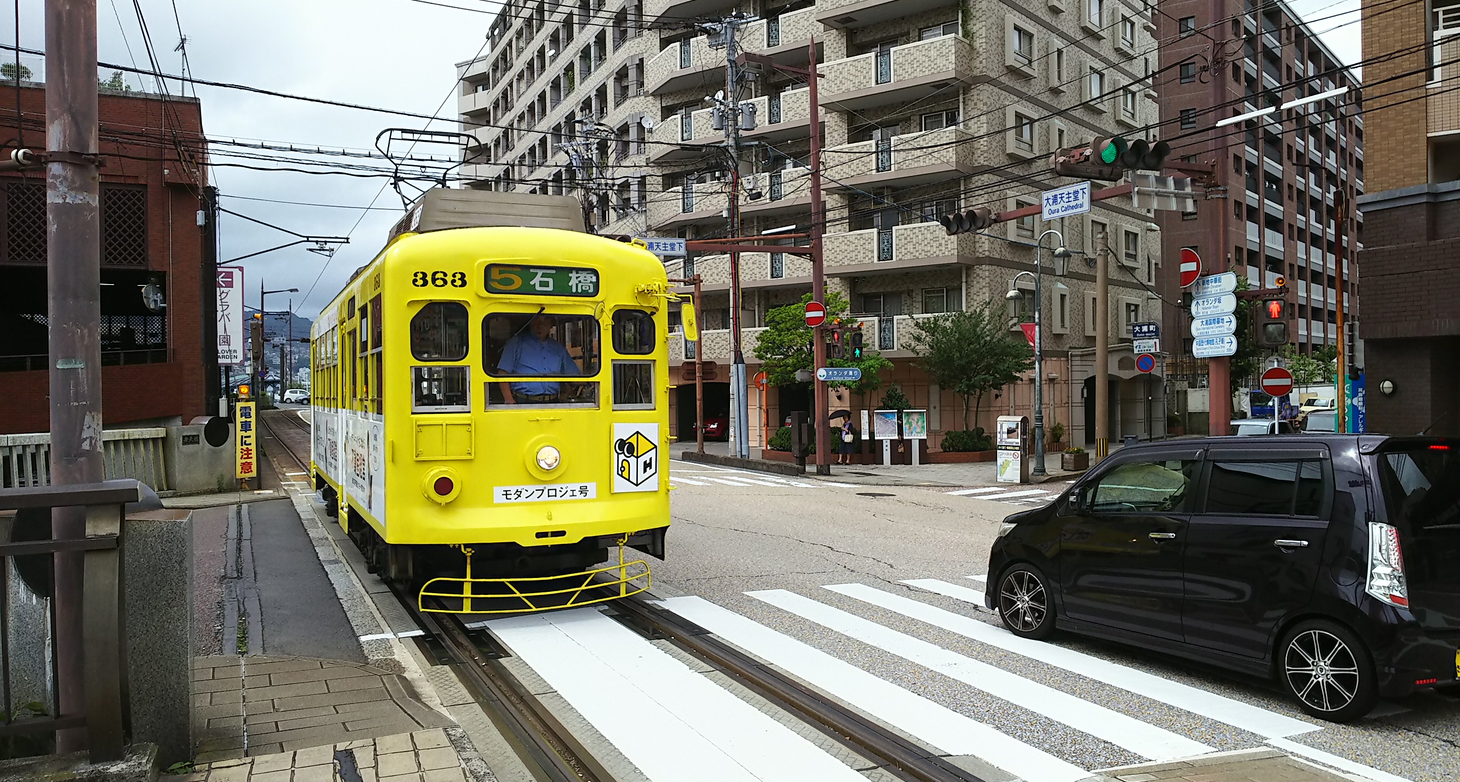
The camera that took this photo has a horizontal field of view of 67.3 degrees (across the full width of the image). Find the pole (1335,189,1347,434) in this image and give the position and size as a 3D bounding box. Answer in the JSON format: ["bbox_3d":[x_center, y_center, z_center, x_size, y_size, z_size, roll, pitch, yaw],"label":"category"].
[{"bbox_3d":[12.818,-1.141,23.000,0.170,6.211,0.170,-1,0,18],"label":"pole"}]

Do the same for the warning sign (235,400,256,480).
[{"bbox_3d":[-8.516,0.873,19.300,0.360,1.360,0.140,-1,0,-30],"label":"warning sign"}]

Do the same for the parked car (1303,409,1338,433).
[{"bbox_3d":[18.141,1.339,33.000,1.650,1.520,3.800,0,1,38],"label":"parked car"}]

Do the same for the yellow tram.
[{"bbox_3d":[-3.663,-0.020,13.365,2.350,3.600,11.300,-1,0,-24],"label":"yellow tram"}]

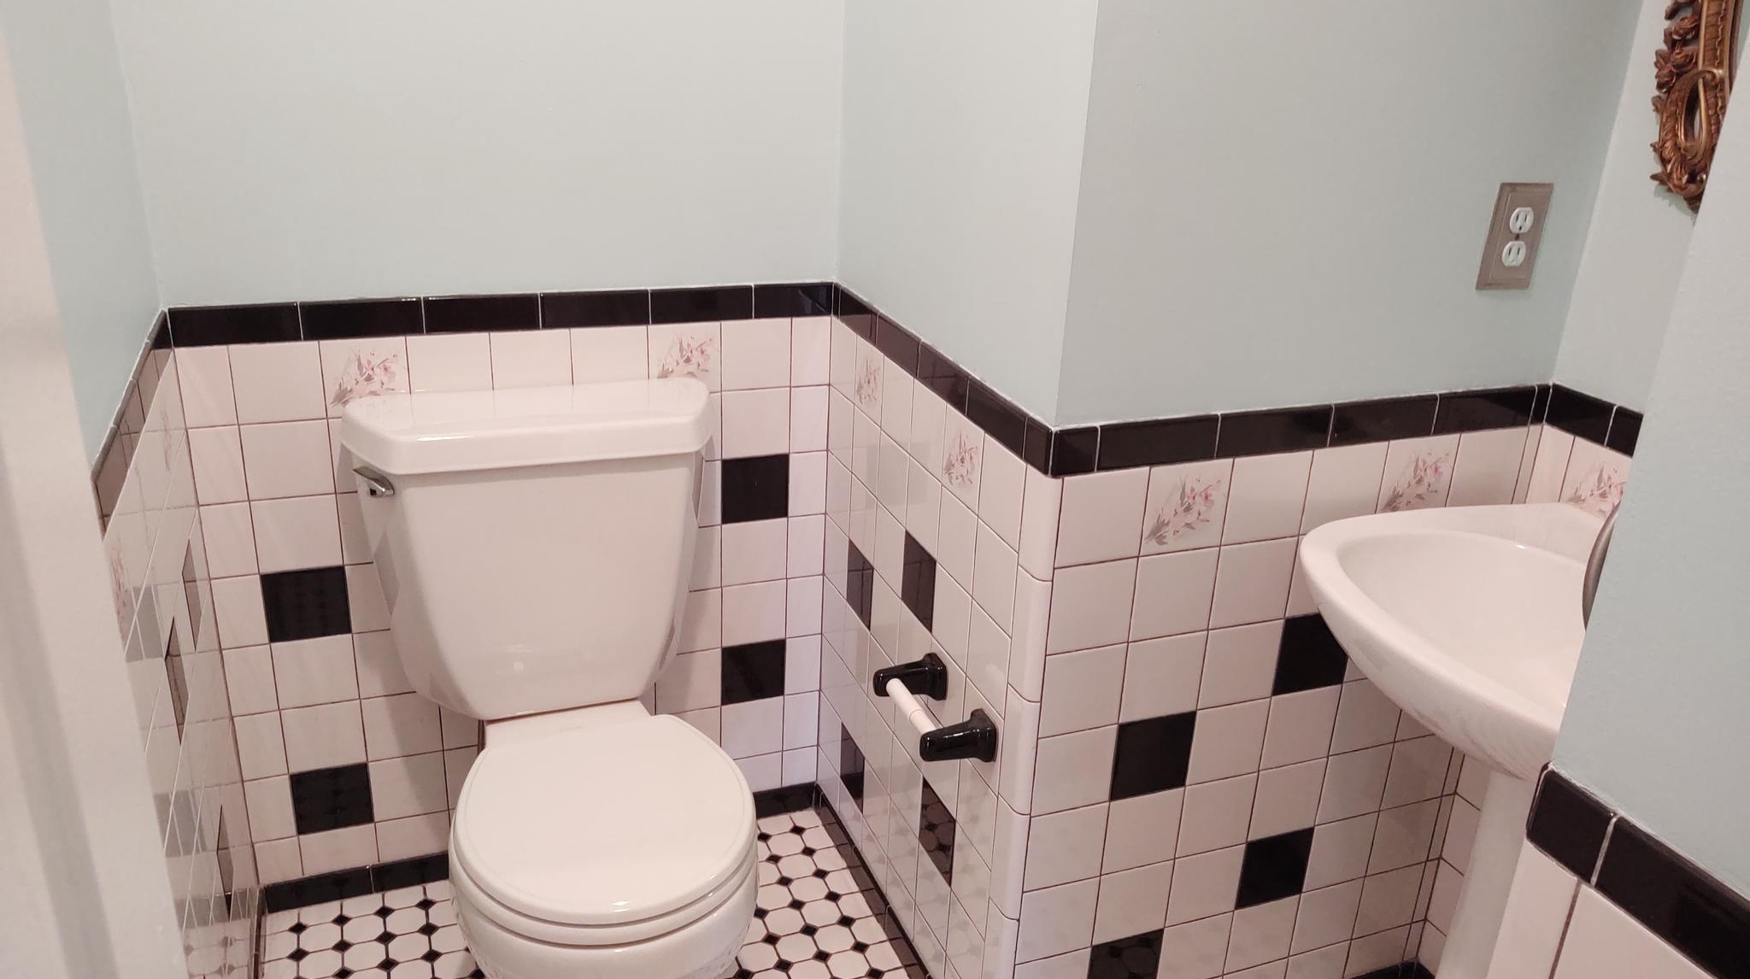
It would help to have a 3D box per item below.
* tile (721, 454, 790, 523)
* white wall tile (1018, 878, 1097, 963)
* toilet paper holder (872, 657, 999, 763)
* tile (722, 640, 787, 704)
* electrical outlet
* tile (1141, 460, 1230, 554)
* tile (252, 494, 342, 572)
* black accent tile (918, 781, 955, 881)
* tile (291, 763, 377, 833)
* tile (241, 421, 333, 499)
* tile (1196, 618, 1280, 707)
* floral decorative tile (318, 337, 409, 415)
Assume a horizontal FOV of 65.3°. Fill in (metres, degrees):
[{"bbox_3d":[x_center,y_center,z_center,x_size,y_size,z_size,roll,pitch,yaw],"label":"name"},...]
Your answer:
[{"bbox_3d":[-0.187,-0.003,2.124,0.108,0.108,0.009,-6,23,-20],"label":"tile"},{"bbox_3d":[0.227,0.538,1.715,0.108,0.108,0.009,-6,23,-20],"label":"white wall tile"},{"bbox_3d":[0.073,0.278,1.718,0.086,0.049,0.199,-6,23,-20],"label":"toilet paper holder"},{"bbox_3d":[-0.201,0.302,2.248,0.108,0.108,0.009,-6,23,-20],"label":"tile"},{"bbox_3d":[0.737,-0.292,1.576,0.080,0.124,0.009,-6,24,-21],"label":"electrical outlet"},{"bbox_3d":[0.352,0.019,1.545,0.108,0.108,0.010,-6,24,-21],"label":"tile"},{"bbox_3d":[-0.800,0.061,1.897,0.108,0.108,0.009,-6,23,-20],"label":"tile"},{"bbox_3d":[0.090,0.470,1.881,0.010,0.108,0.108,-6,24,-20],"label":"black accent tile"},{"bbox_3d":[-0.822,0.467,2.070,0.108,0.108,0.009,-6,23,-20],"label":"tile"},{"bbox_3d":[-0.800,-0.040,1.866,0.108,0.108,0.009,-6,23,-20],"label":"tile"},{"bbox_3d":[0.445,0.212,1.666,0.108,0.108,0.009,-6,23,-21],"label":"tile"},{"bbox_3d":[-0.690,-0.153,1.856,0.108,0.108,0.010,-6,23,-20],"label":"floral decorative tile"}]

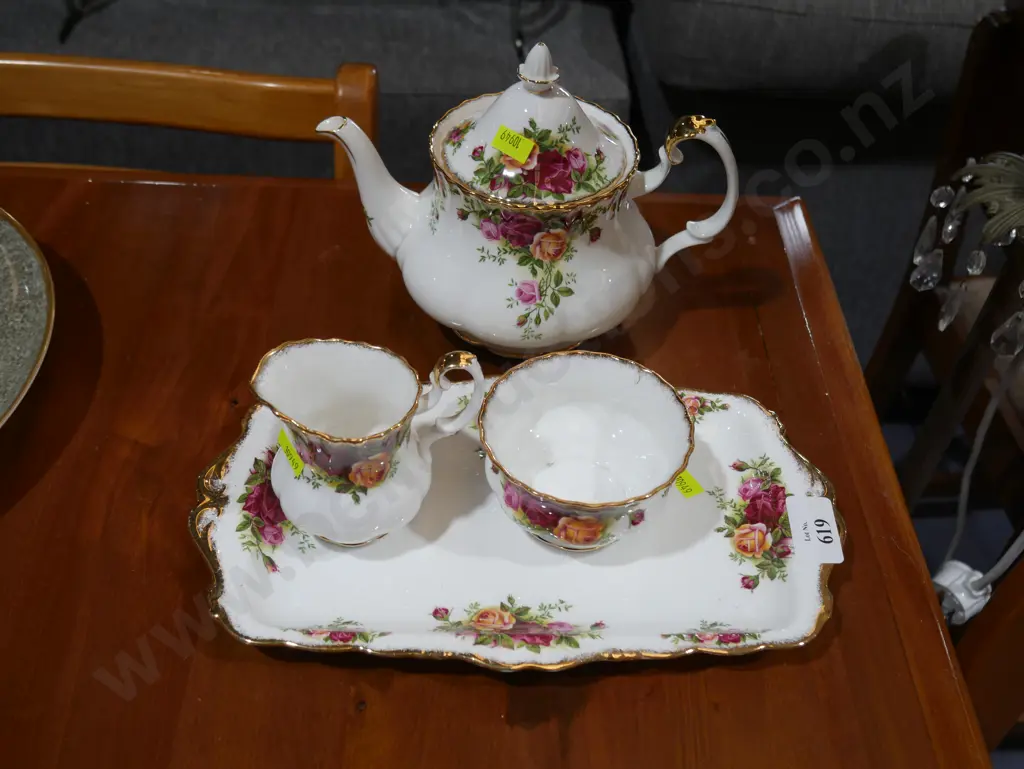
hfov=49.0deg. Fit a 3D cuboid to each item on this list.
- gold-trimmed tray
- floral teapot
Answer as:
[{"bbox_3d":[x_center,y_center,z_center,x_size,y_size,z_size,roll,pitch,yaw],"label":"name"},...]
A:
[{"bbox_3d":[0.004,0.066,0.565,0.321,0.022,0.184,1,45,-4],"label":"gold-trimmed tray"},{"bbox_3d":[0.011,-0.113,0.637,0.240,0.175,0.156,2,44,-2],"label":"floral teapot"}]

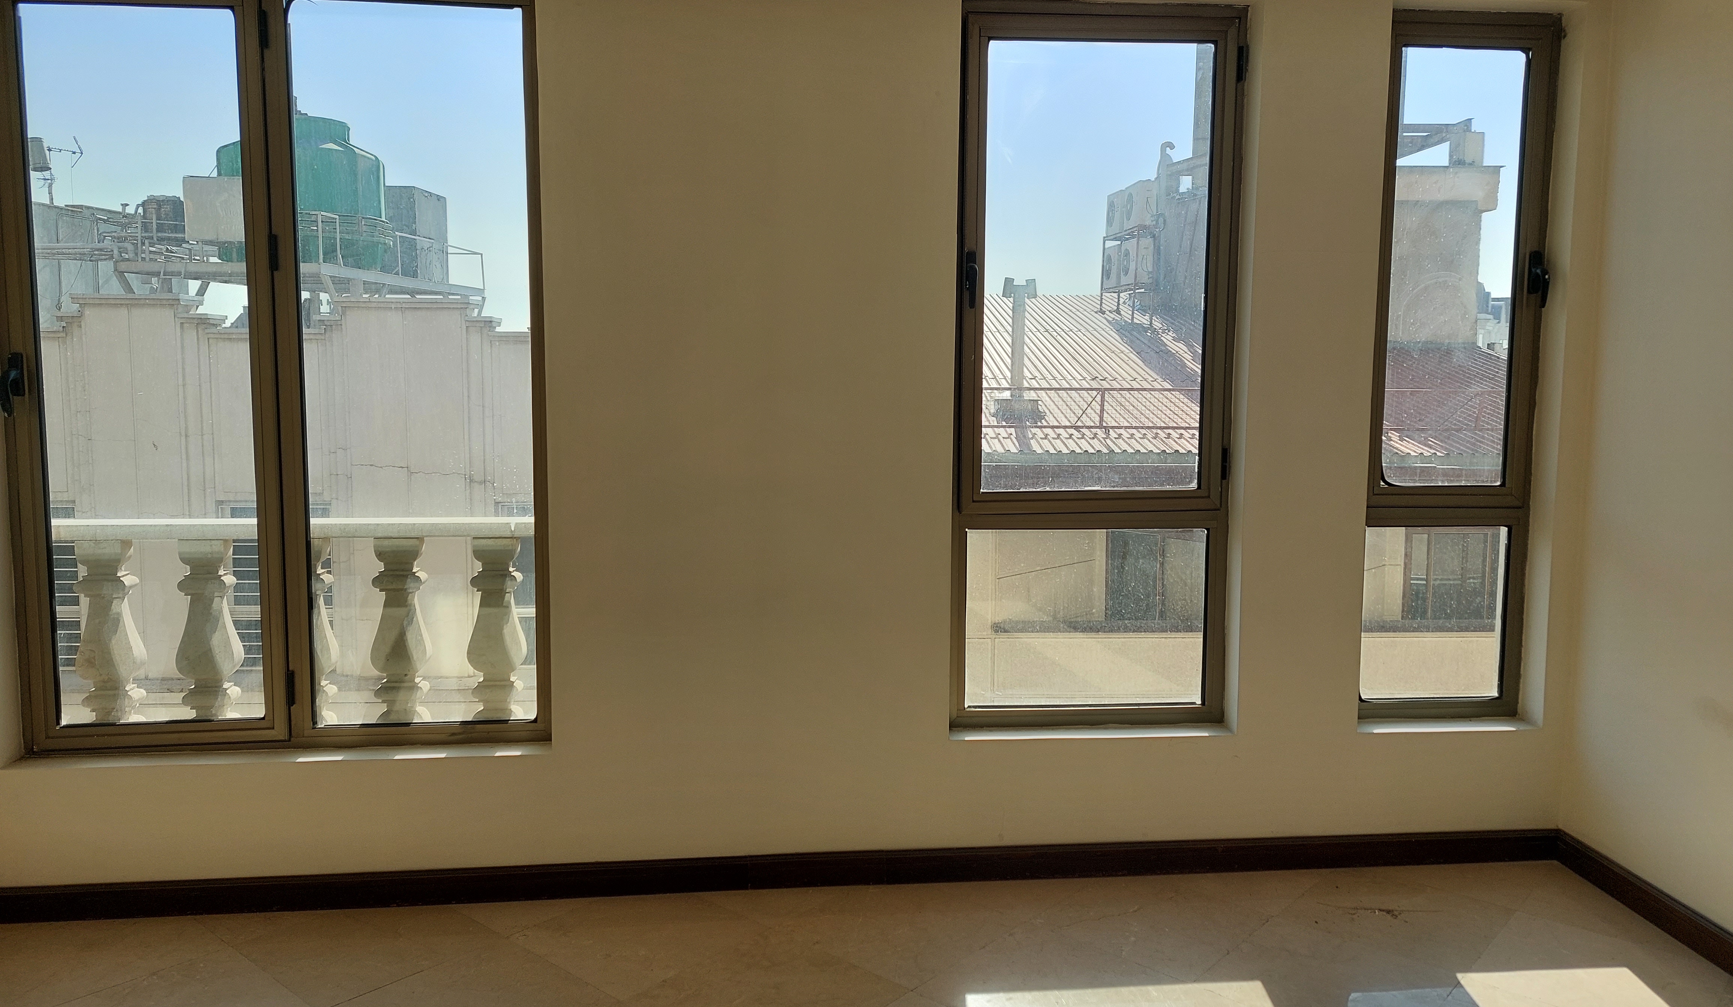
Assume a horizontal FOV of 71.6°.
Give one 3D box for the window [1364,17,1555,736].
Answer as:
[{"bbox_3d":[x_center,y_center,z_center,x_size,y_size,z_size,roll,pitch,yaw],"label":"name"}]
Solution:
[{"bbox_3d":[1.771,-0.389,3.704,0.588,2.133,0.090,0,6,-6],"label":"window"}]

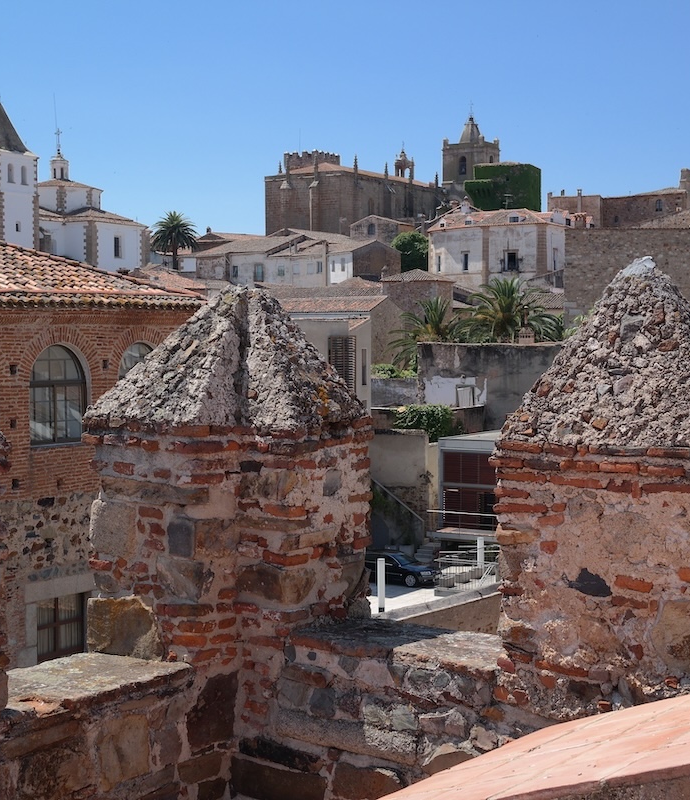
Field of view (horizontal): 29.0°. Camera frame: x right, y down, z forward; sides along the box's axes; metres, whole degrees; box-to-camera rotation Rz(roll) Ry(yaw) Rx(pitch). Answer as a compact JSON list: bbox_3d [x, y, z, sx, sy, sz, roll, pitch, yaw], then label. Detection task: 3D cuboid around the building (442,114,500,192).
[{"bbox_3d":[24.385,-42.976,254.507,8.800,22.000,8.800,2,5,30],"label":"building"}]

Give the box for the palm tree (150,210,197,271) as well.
[{"bbox_3d":[-20.015,-17.741,156.113,5.500,8.597,5.500,0,4,0],"label":"palm tree"}]

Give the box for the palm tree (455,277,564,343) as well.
[{"bbox_3d":[10.768,-4.770,87.889,7.100,6.716,7.100,0,4,0],"label":"palm tree"}]

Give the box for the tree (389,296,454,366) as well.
[{"bbox_3d":[5.190,-3.816,84.952,5.200,5.795,5.200,0,4,0],"label":"tree"}]

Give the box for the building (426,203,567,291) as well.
[{"bbox_3d":[19.200,-18.548,169.089,16.500,12.394,14.000,1,4,14],"label":"building"}]

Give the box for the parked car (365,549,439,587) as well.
[{"bbox_3d":[2.033,7.717,62.244,4.900,1.450,1.880,2,5,27],"label":"parked car"}]

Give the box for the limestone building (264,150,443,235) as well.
[{"bbox_3d":[2.588,-35.529,242.771,16.537,16.715,36.225,3,5,32],"label":"limestone building"}]

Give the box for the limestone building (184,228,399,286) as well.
[{"bbox_3d":[-6.613,-17.400,170.698,23.253,8.852,14.933,2,5,24],"label":"limestone building"}]

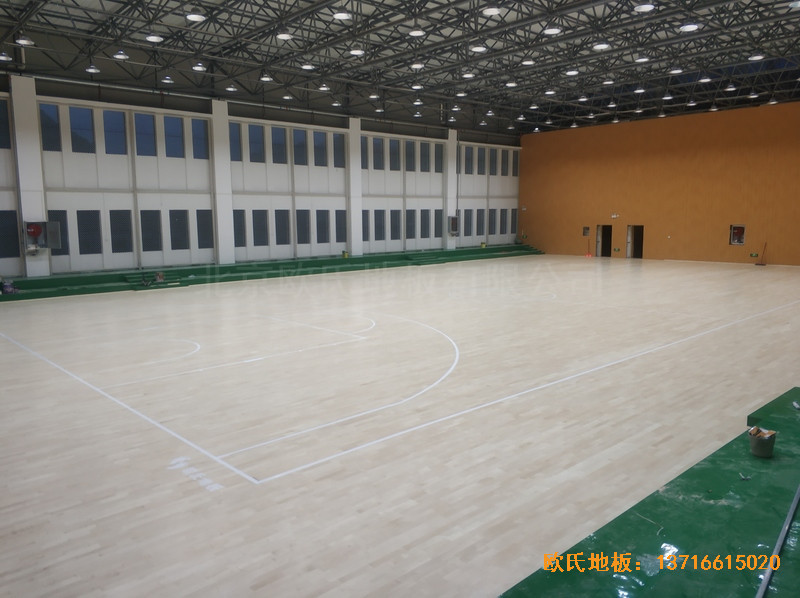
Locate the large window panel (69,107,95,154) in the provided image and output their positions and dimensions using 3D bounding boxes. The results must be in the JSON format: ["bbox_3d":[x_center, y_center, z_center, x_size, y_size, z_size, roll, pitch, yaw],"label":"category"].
[{"bbox_3d":[-12.485,-6.618,24.555,0.879,1.722,0.100,-8,10,-43],"label":"large window panel"}]

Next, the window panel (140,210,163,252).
[{"bbox_3d":[-10.216,-2.798,25.647,0.810,1.660,0.100,-8,11,-43],"label":"window panel"}]

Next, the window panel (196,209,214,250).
[{"bbox_3d":[-8.751,-3.117,28.052,0.820,1.710,0.100,-8,10,-43],"label":"window panel"}]

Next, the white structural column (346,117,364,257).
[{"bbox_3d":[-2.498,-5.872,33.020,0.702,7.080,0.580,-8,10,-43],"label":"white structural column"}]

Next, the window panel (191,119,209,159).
[{"bbox_3d":[-8.883,-7.131,27.907,0.777,1.693,0.100,-8,10,-43],"label":"window panel"}]

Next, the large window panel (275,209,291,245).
[{"bbox_3d":[-5.846,-3.585,31.231,0.841,1.702,0.100,-8,10,-43],"label":"large window panel"}]

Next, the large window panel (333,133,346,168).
[{"bbox_3d":[-3.092,-7.555,31.831,0.710,1.690,0.100,-8,11,-43],"label":"large window panel"}]

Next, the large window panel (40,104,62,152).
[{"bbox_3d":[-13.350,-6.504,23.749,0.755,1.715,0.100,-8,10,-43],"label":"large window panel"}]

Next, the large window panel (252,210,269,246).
[{"bbox_3d":[-6.699,-3.395,29.951,0.820,1.710,0.100,-8,10,-43],"label":"large window panel"}]

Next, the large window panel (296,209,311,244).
[{"bbox_3d":[-4.761,-3.547,30.747,0.760,1.660,0.100,-8,11,-43],"label":"large window panel"}]

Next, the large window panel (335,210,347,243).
[{"bbox_3d":[-3.148,-3.926,33.747,0.795,1.715,0.100,-8,10,-43],"label":"large window panel"}]

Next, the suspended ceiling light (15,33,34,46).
[{"bbox_3d":[-10.380,-7.232,17.254,0.450,0.300,0.450,-8,10,-43],"label":"suspended ceiling light"}]

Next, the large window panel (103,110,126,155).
[{"bbox_3d":[-11.109,-6.469,24.334,0.810,1.630,0.100,-8,11,-43],"label":"large window panel"}]

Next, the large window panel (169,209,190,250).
[{"bbox_3d":[-9.511,-2.970,26.911,0.823,1.685,0.100,-8,10,-43],"label":"large window panel"}]

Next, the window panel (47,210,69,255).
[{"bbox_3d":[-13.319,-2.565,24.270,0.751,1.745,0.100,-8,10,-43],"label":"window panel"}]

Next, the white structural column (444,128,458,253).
[{"bbox_3d":[3.017,-6.719,38.525,0.760,7.240,0.620,-8,10,-43],"label":"white structural column"}]

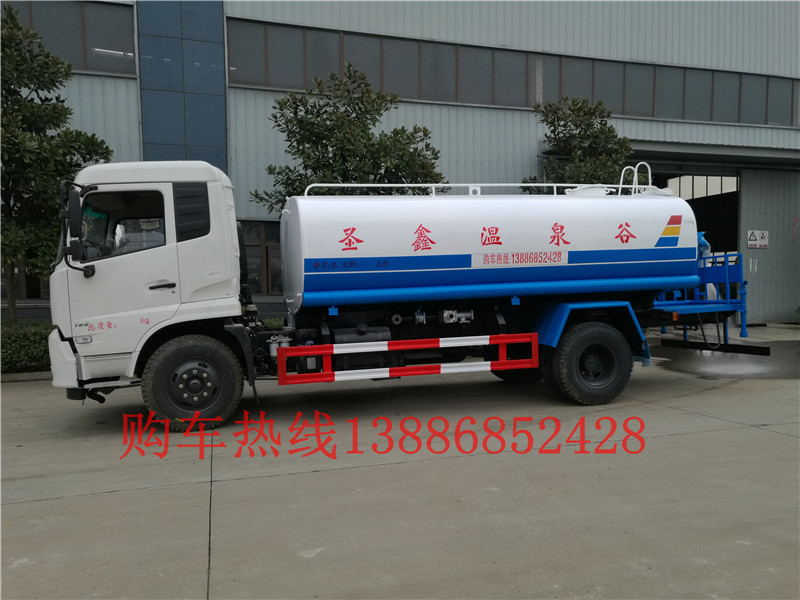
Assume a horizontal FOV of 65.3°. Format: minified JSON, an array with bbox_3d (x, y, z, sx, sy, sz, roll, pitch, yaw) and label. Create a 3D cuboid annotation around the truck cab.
[{"bbox_3d":[-2.891,-0.343,7.393,1.930,2.400,2.460,-1,4,-15],"label":"truck cab"}]

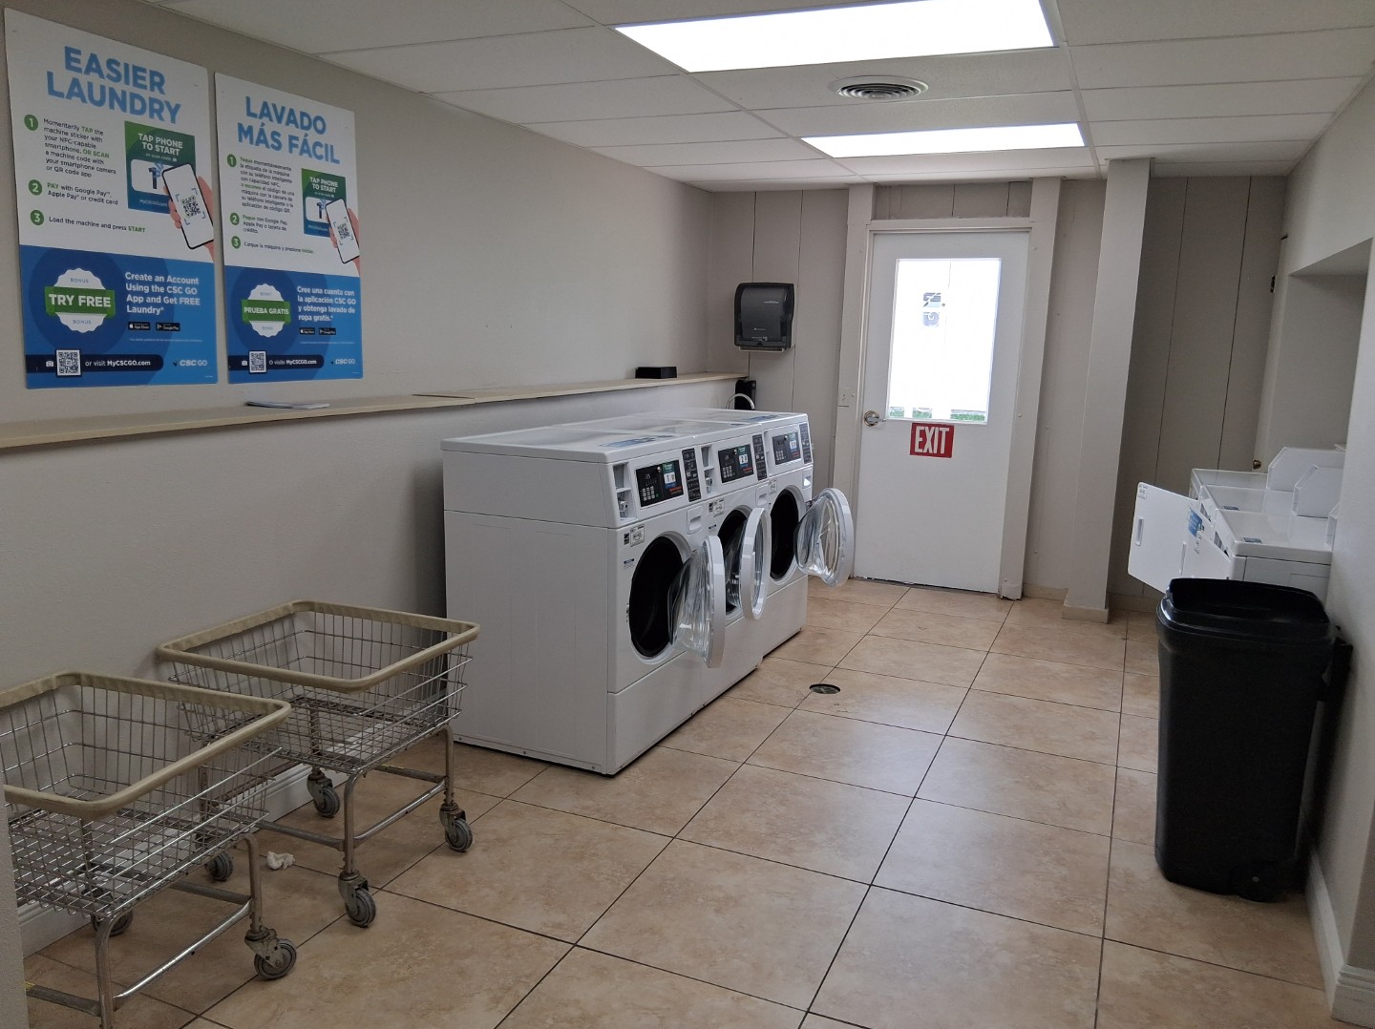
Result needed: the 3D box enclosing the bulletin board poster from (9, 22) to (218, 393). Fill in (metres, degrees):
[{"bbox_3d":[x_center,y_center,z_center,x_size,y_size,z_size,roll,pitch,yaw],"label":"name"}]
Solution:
[{"bbox_3d":[-1.551,-0.813,2.840,0.010,0.914,0.610,6,11,23],"label":"bulletin board poster"}]

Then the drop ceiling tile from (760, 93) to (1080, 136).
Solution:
[{"bbox_3d":[0.908,-1.579,4.072,1.210,0.016,0.600,6,11,23],"label":"drop ceiling tile"}]

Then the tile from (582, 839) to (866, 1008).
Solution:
[{"bbox_3d":[0.117,1.053,2.719,0.600,0.010,0.600,6,11,23],"label":"tile"}]

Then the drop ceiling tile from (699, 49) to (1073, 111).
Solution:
[{"bbox_3d":[0.679,-1.510,3.582,1.209,0.016,0.600,6,11,23],"label":"drop ceiling tile"}]

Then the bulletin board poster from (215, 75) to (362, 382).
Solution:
[{"bbox_3d":[-1.282,-0.897,3.385,0.012,0.914,0.606,6,11,23],"label":"bulletin board poster"}]

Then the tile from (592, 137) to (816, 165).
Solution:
[{"bbox_3d":[0.108,-1.796,5.120,1.057,0.016,0.605,6,11,23],"label":"tile"}]

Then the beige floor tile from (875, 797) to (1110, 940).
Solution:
[{"bbox_3d":[0.899,1.008,2.998,0.592,0.010,0.592,6,11,23],"label":"beige floor tile"}]

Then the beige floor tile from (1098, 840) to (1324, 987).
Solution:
[{"bbox_3d":[1.417,1.082,2.846,0.479,0.010,0.603,6,11,23],"label":"beige floor tile"}]

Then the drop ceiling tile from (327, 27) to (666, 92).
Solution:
[{"bbox_3d":[-0.615,-1.522,3.478,1.064,0.016,0.600,6,11,23],"label":"drop ceiling tile"}]

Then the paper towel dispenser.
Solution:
[{"bbox_3d":[0.462,-1.209,6.344,0.320,0.410,0.220,6,11,23],"label":"paper towel dispenser"}]

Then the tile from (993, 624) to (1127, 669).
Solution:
[{"bbox_3d":[1.889,0.661,5.237,0.603,0.010,0.603,6,11,23],"label":"tile"}]

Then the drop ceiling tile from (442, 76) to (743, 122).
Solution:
[{"bbox_3d":[-0.372,-1.615,4.029,1.064,0.016,0.600,6,11,23],"label":"drop ceiling tile"}]

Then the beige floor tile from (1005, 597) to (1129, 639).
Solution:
[{"bbox_3d":[2.132,0.568,5.781,0.603,0.010,0.603,6,11,23],"label":"beige floor tile"}]

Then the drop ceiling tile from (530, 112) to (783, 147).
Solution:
[{"bbox_3d":[-0.135,-1.702,4.564,1.057,0.016,0.605,6,11,23],"label":"drop ceiling tile"}]

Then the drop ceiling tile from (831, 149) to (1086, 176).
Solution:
[{"bbox_3d":[1.384,-1.769,5.179,1.200,0.016,0.600,6,11,23],"label":"drop ceiling tile"}]

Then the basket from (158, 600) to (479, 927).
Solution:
[{"bbox_3d":[-0.985,0.653,2.838,0.660,0.655,0.540,6,11,23],"label":"basket"}]

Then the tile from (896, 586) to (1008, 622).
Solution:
[{"bbox_3d":[1.546,0.509,5.920,0.592,0.010,0.592,6,11,23],"label":"tile"}]

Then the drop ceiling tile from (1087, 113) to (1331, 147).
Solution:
[{"bbox_3d":[2.117,-1.580,4.244,0.870,0.016,0.600,6,11,23],"label":"drop ceiling tile"}]

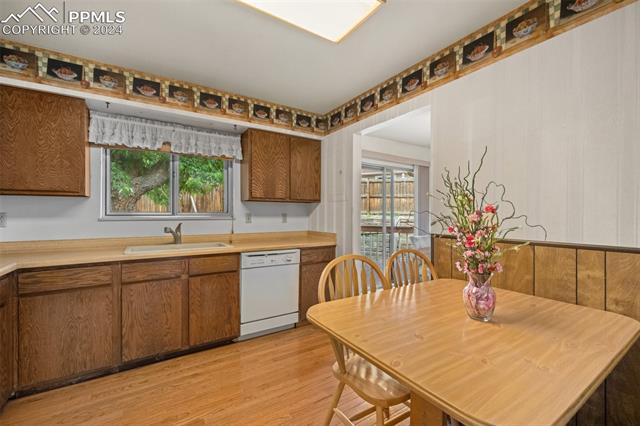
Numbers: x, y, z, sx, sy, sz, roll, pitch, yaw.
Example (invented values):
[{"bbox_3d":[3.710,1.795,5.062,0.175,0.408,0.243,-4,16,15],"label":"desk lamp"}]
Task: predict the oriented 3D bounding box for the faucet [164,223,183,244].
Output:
[{"bbox_3d":[-1.390,0.197,2.541,0.055,0.200,0.200,0,0,16],"label":"faucet"}]

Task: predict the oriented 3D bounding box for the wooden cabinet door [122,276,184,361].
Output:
[{"bbox_3d":[-1.282,0.795,2.063,0.413,0.617,0.025,0,0,-34],"label":"wooden cabinet door"}]

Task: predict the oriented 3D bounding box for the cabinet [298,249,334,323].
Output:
[{"bbox_3d":[-0.175,0.748,3.156,0.450,0.744,0.595,0,0,-34],"label":"cabinet"}]

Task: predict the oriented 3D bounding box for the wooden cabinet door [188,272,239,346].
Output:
[{"bbox_3d":[-0.933,0.828,2.349,0.399,0.590,0.030,0,0,-32],"label":"wooden cabinet door"}]

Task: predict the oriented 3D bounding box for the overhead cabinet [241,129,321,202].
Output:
[{"bbox_3d":[-0.455,-0.496,3.161,0.900,0.751,0.310,0,0,-34],"label":"overhead cabinet"}]

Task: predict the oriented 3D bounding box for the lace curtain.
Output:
[{"bbox_3d":[-1.402,-0.731,2.602,1.295,0.287,0.070,0,0,-34],"label":"lace curtain"}]

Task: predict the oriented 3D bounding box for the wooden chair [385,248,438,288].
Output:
[{"bbox_3d":[0.715,0.733,1.607,0.470,0.960,0.490,0,0,-34],"label":"wooden chair"}]

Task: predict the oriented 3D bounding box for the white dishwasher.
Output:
[{"bbox_3d":[-0.618,0.762,2.847,0.619,0.780,0.600,0,0,-34],"label":"white dishwasher"}]

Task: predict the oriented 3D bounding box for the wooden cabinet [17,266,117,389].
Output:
[{"bbox_3d":[-1.845,0.735,2.046,0.502,0.744,0.595,0,0,-34],"label":"wooden cabinet"}]

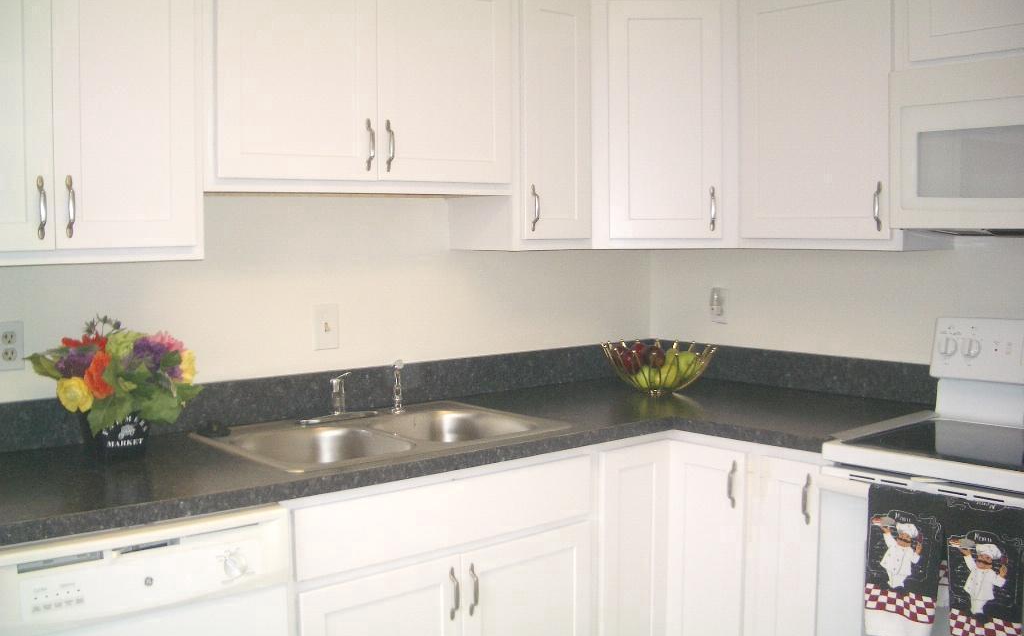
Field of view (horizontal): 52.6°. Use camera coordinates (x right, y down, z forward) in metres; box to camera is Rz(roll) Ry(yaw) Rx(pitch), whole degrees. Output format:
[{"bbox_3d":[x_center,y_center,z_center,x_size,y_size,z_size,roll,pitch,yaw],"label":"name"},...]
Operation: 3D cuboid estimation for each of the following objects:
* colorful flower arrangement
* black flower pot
[{"bbox_3d":[-0.896,0.126,2.325,0.365,0.250,0.300,-4,6,-40],"label":"colorful flower arrangement"},{"bbox_3d":[-0.899,0.256,2.335,0.150,0.114,0.145,-4,6,-40],"label":"black flower pot"}]

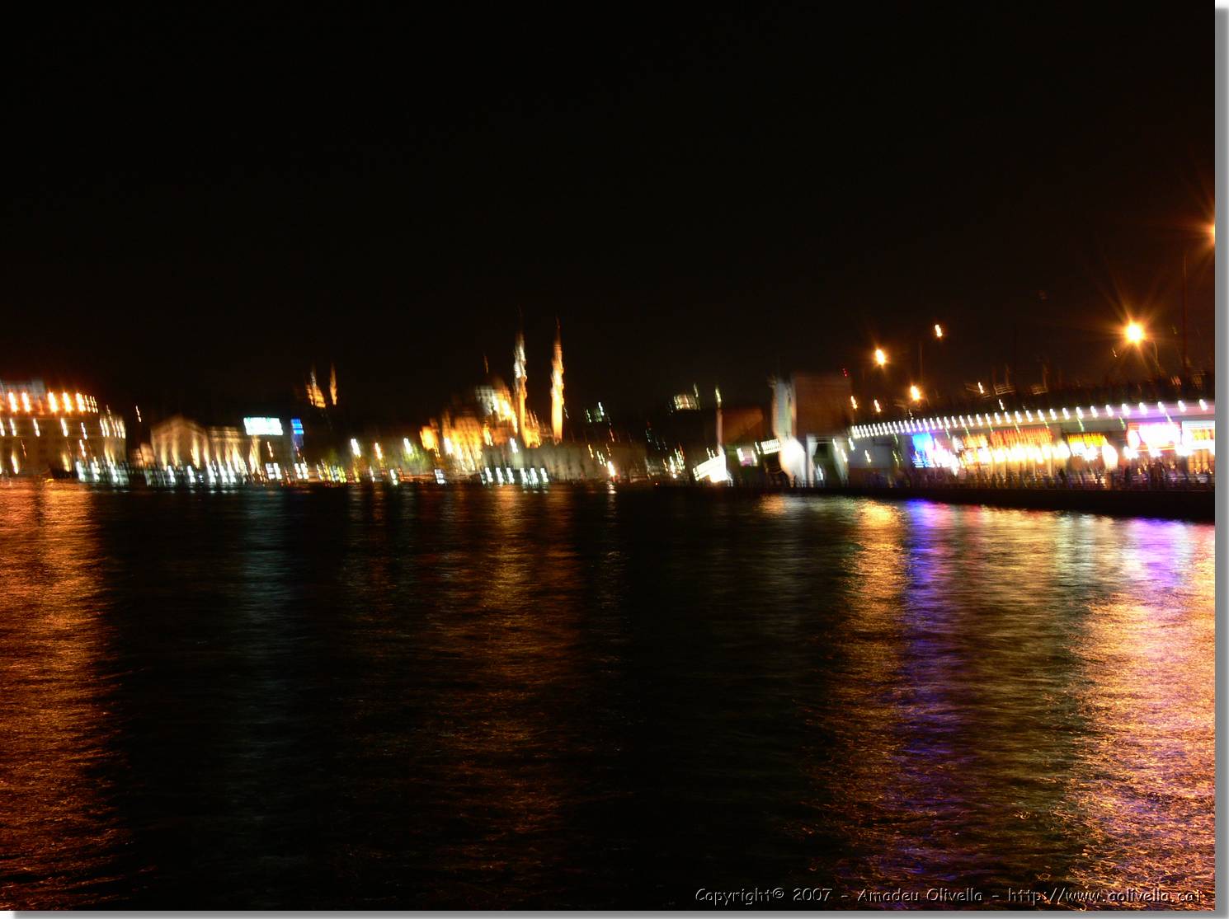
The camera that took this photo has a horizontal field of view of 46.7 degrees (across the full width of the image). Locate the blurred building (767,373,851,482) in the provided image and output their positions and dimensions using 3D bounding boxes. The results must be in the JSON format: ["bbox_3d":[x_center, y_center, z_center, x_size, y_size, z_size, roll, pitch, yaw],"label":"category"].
[{"bbox_3d":[26.300,-4.100,186.000,8.000,14.600,13.000,0,-1,-2],"label":"blurred building"}]

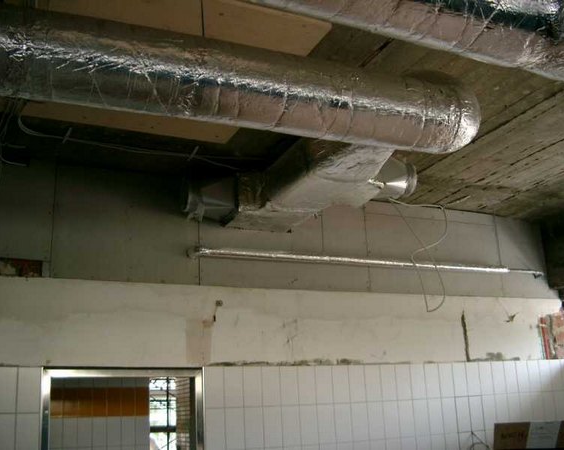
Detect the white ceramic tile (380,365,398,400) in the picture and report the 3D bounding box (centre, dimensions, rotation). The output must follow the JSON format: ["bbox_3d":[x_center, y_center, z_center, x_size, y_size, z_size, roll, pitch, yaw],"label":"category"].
[{"bbox_3d":[0.608,0.896,3.655,0.102,0.206,0.009,5,-18,-24],"label":"white ceramic tile"}]

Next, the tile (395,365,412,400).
[{"bbox_3d":[0.702,0.904,3.699,0.102,0.206,0.009,5,-18,-24],"label":"tile"}]

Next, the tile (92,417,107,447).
[{"bbox_3d":[-1.579,1.790,5.547,0.125,0.250,0.010,5,-17,-24],"label":"tile"}]

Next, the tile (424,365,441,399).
[{"bbox_3d":[1.061,1.094,4.510,0.119,0.244,0.010,5,-18,-24],"label":"tile"}]

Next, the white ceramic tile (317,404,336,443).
[{"bbox_3d":[0.294,1.315,4.259,0.125,0.250,0.010,5,-17,-24],"label":"white ceramic tile"}]

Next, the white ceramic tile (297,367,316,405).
[{"bbox_3d":[0.162,1.040,4.169,0.125,0.249,0.012,5,-18,-24],"label":"white ceramic tile"}]

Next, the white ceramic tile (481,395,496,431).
[{"bbox_3d":[1.232,1.111,3.799,0.100,0.200,0.009,5,-18,-24],"label":"white ceramic tile"}]

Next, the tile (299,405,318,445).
[{"bbox_3d":[0.139,1.026,3.291,0.100,0.200,0.009,5,-18,-24],"label":"tile"}]

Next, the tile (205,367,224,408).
[{"bbox_3d":[-0.412,0.990,3.911,0.125,0.249,0.012,5,-18,-24],"label":"tile"}]

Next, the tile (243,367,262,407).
[{"bbox_3d":[-0.149,0.834,3.311,0.102,0.206,0.009,5,-18,-24],"label":"tile"}]

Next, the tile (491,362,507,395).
[{"bbox_3d":[1.677,1.181,4.960,0.125,0.250,0.010,5,-17,-24],"label":"tile"}]

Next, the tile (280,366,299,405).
[{"bbox_3d":[0.050,1.056,4.223,0.125,0.250,0.010,5,-17,-24],"label":"tile"}]

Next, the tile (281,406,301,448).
[{"bbox_3d":[0.047,1.018,3.249,0.100,0.200,0.009,5,-18,-24],"label":"tile"}]

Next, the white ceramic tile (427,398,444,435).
[{"bbox_3d":[1.082,1.347,4.520,0.125,0.249,0.012,5,-18,-24],"label":"white ceramic tile"}]

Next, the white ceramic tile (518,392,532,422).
[{"bbox_3d":[1.501,1.130,3.929,0.100,0.200,0.009,5,-18,-24],"label":"white ceramic tile"}]

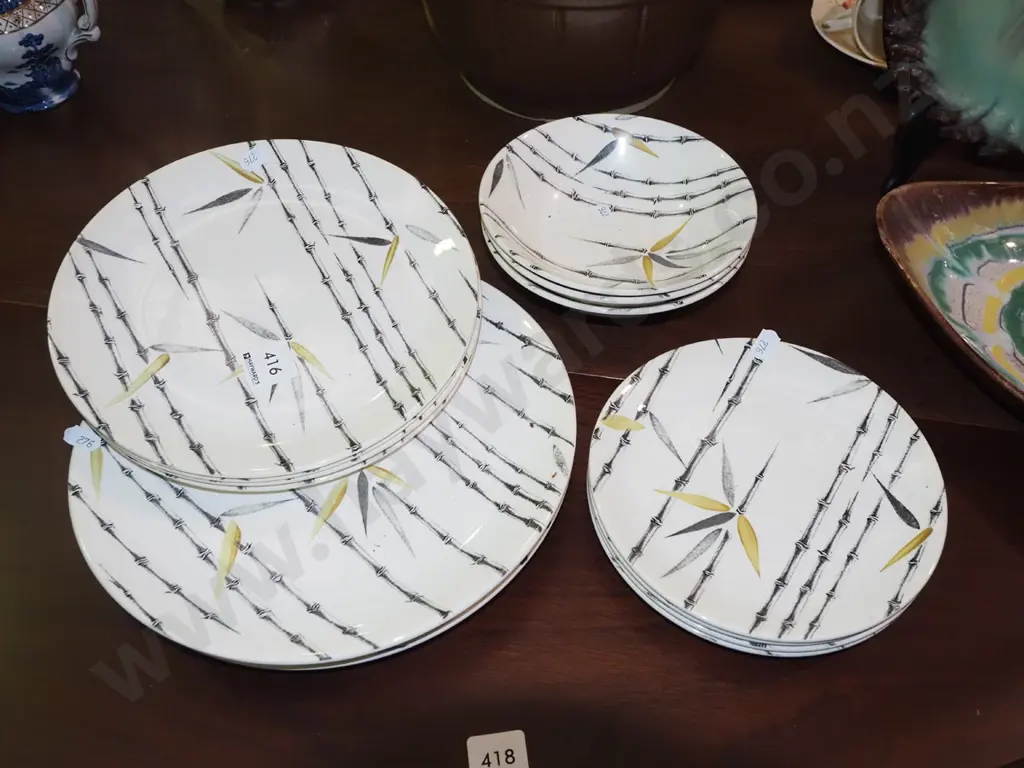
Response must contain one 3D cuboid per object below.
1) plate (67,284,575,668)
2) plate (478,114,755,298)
[{"bbox_3d":[-0.096,0.027,0.472,0.259,0.025,0.259,0,52,0],"label":"plate"},{"bbox_3d":[0.064,-0.100,0.548,0.166,0.040,0.166,0,52,0],"label":"plate"}]

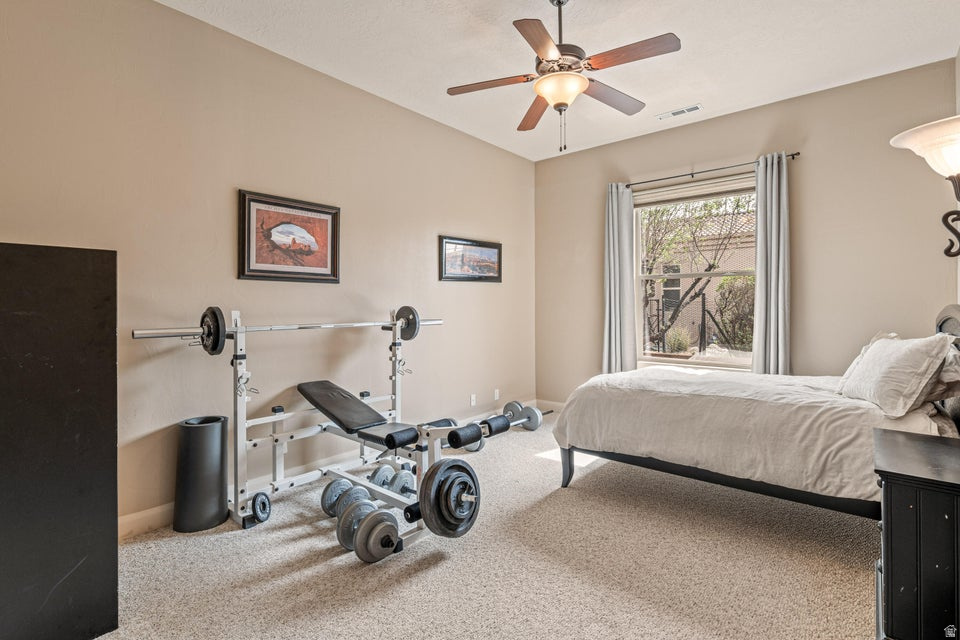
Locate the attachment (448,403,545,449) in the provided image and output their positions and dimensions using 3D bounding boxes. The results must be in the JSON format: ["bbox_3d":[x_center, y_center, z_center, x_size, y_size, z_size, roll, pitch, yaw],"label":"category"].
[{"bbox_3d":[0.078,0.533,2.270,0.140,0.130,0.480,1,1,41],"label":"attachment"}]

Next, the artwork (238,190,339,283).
[{"bbox_3d":[-1.329,-0.560,3.210,0.030,0.583,0.742,1,1,41],"label":"artwork"}]

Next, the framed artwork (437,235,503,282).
[{"bbox_3d":[-0.079,-0.602,4.643,0.030,0.427,0.966,1,1,41],"label":"framed artwork"}]

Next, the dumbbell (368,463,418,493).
[{"bbox_3d":[-0.569,1.060,2.920,0.420,0.220,0.220,1,1,38],"label":"dumbbell"}]

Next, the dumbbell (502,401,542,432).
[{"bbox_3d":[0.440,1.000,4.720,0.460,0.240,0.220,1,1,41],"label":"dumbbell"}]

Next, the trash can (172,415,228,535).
[{"bbox_3d":[-1.631,0.891,2.671,0.272,0.590,0.272,1,1,41],"label":"trash can"}]

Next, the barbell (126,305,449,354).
[{"bbox_3d":[-1.041,0.047,3.105,0.280,0.280,2.160,1,1,41],"label":"barbell"}]

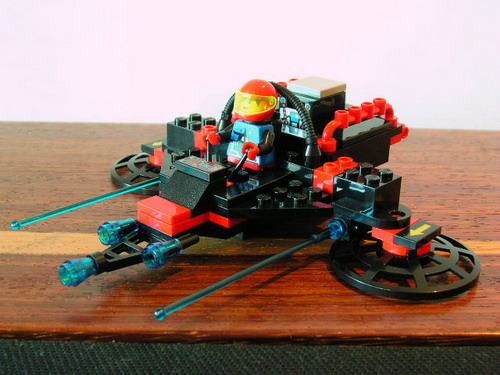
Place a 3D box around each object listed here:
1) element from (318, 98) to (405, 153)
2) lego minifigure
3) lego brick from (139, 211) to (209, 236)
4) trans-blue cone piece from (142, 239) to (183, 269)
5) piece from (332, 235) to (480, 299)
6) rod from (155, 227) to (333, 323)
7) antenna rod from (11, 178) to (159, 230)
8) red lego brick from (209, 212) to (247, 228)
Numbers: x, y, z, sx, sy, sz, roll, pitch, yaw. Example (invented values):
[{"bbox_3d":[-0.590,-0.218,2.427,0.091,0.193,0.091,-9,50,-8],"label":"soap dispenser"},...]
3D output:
[{"bbox_3d":[0.041,-0.025,0.260,0.007,0.013,0.046,20,29,38],"label":"element"},{"bbox_3d":[0.000,-0.020,0.240,0.024,0.033,0.020,20,29,38],"label":"lego minifigure"},{"bbox_3d":[-0.024,0.009,0.224,0.016,0.003,0.016,20,29,38],"label":"lego brick"},{"bbox_3d":[-0.025,0.019,0.209,0.008,0.008,0.011,19,29,38],"label":"trans-blue cone piece"},{"bbox_3d":[0.050,0.021,0.227,0.048,0.007,0.048,1,22,0],"label":"piece"},{"bbox_3d":[0.001,0.023,0.201,0.003,0.003,0.072,20,29,38],"label":"rod"},{"bbox_3d":[-0.051,0.003,0.247,0.003,0.003,0.072,20,29,38],"label":"antenna rod"},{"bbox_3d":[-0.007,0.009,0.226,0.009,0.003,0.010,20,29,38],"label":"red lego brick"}]

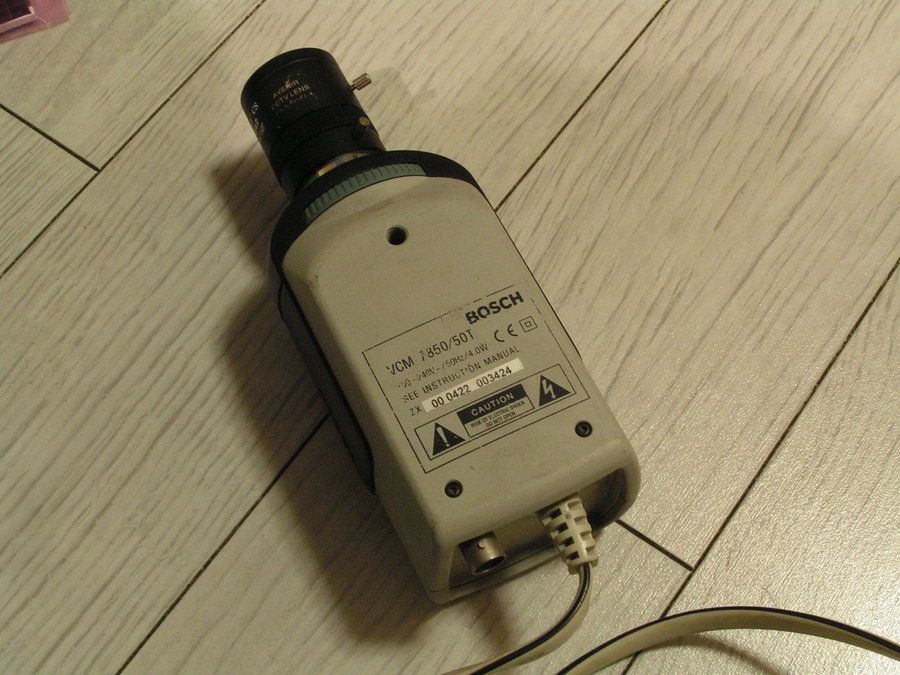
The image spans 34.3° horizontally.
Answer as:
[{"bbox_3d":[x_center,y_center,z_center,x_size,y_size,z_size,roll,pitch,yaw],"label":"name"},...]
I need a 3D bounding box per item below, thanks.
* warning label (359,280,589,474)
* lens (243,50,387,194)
[{"bbox_3d":[0.007,0.010,0.379,0.047,0.001,0.038,-24,66,-11],"label":"warning label"},{"bbox_3d":[-0.040,-0.063,0.455,0.037,0.035,0.046,-24,66,-11],"label":"lens"}]

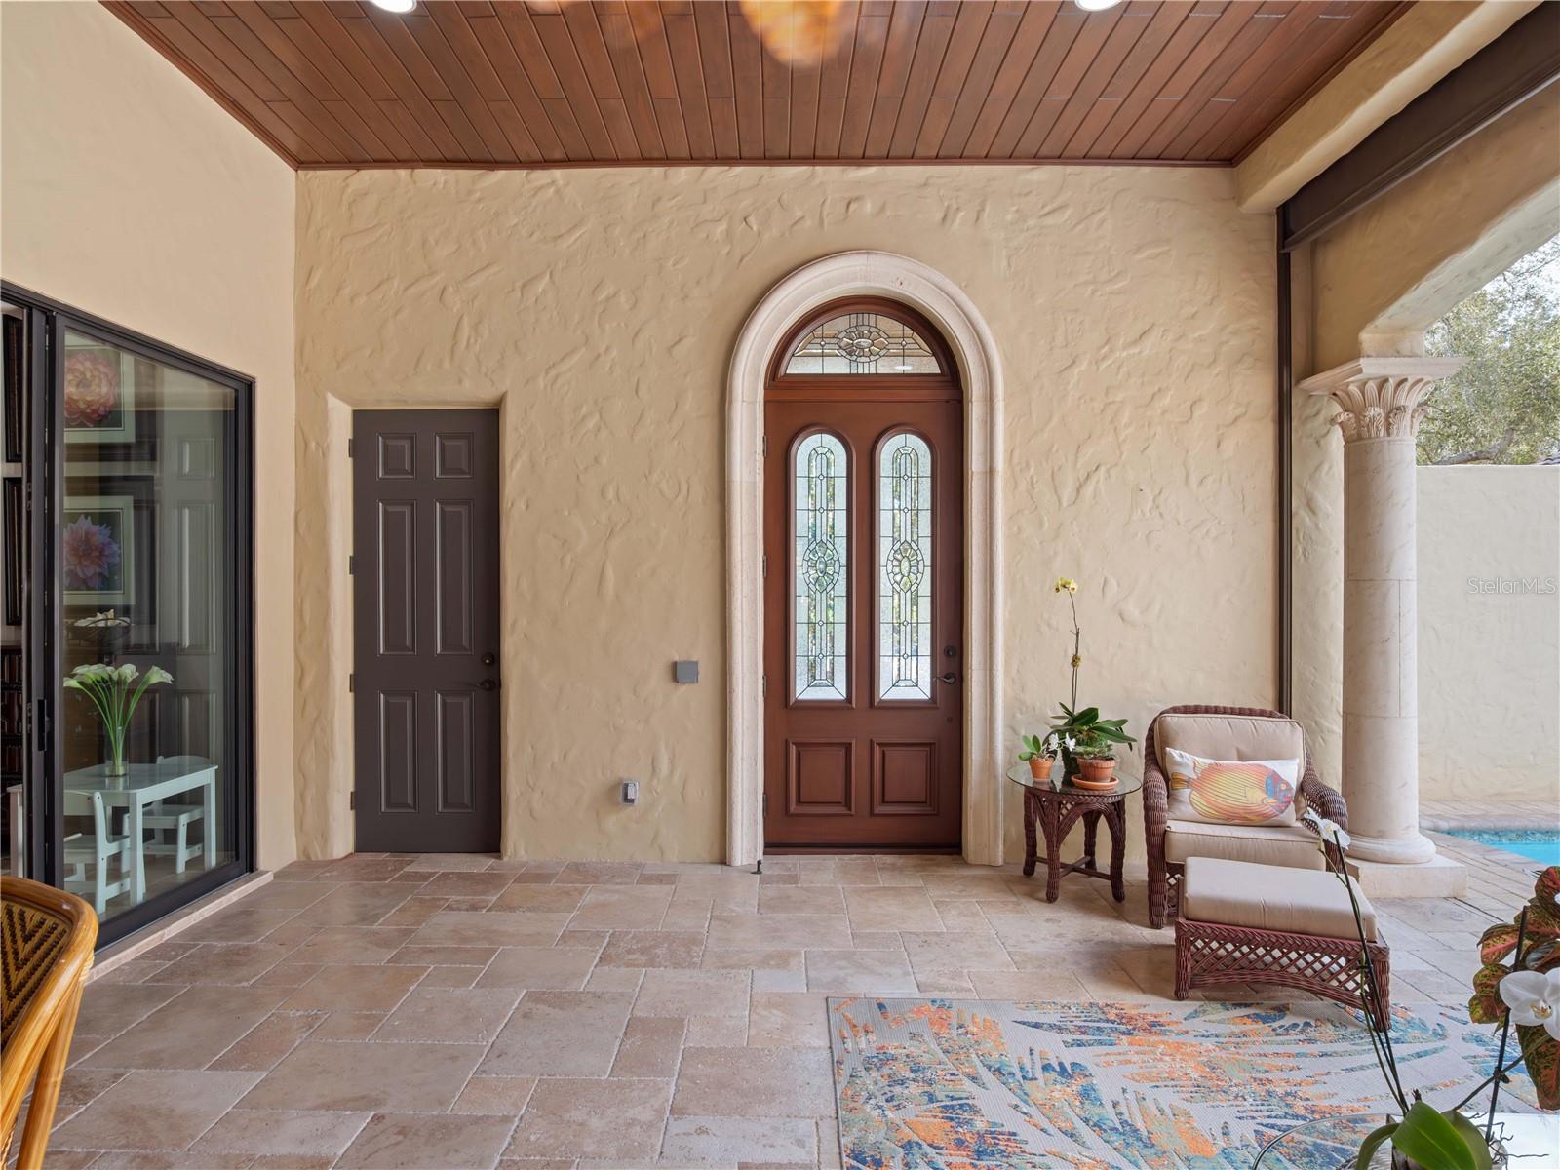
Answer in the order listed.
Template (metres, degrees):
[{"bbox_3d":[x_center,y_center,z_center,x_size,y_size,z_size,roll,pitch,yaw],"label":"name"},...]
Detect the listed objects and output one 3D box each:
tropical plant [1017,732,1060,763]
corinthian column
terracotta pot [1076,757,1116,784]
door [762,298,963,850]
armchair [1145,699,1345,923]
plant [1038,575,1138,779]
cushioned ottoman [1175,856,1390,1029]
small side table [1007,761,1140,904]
[{"bbox_3d":[1.258,0.793,4.390,0.200,0.150,0.160,0,0,0],"label":"tropical plant"},{"bbox_3d":[2.990,0.122,4.500,0.480,2.400,0.500,0,0,0],"label":"corinthian column"},{"bbox_3d":[1.500,0.872,4.260,0.185,0.120,0.185,0,0,0],"label":"terracotta pot"},{"bbox_3d":[0.457,-0.061,4.980,1.100,3.030,0.090,0,0,0],"label":"door"},{"bbox_3d":[2.075,1.032,4.100,0.745,0.885,0.820,0,0,23],"label":"armchair"},{"bbox_3d":[1.510,0.452,4.450,0.460,0.970,0.380,0,0,0],"label":"plant"},{"bbox_3d":[1.815,1.284,3.325,0.640,0.380,0.520,0,0,23],"label":"cushioned ottoman"},{"bbox_3d":[1.425,1.207,4.370,0.645,0.535,0.645,0,0,0],"label":"small side table"}]

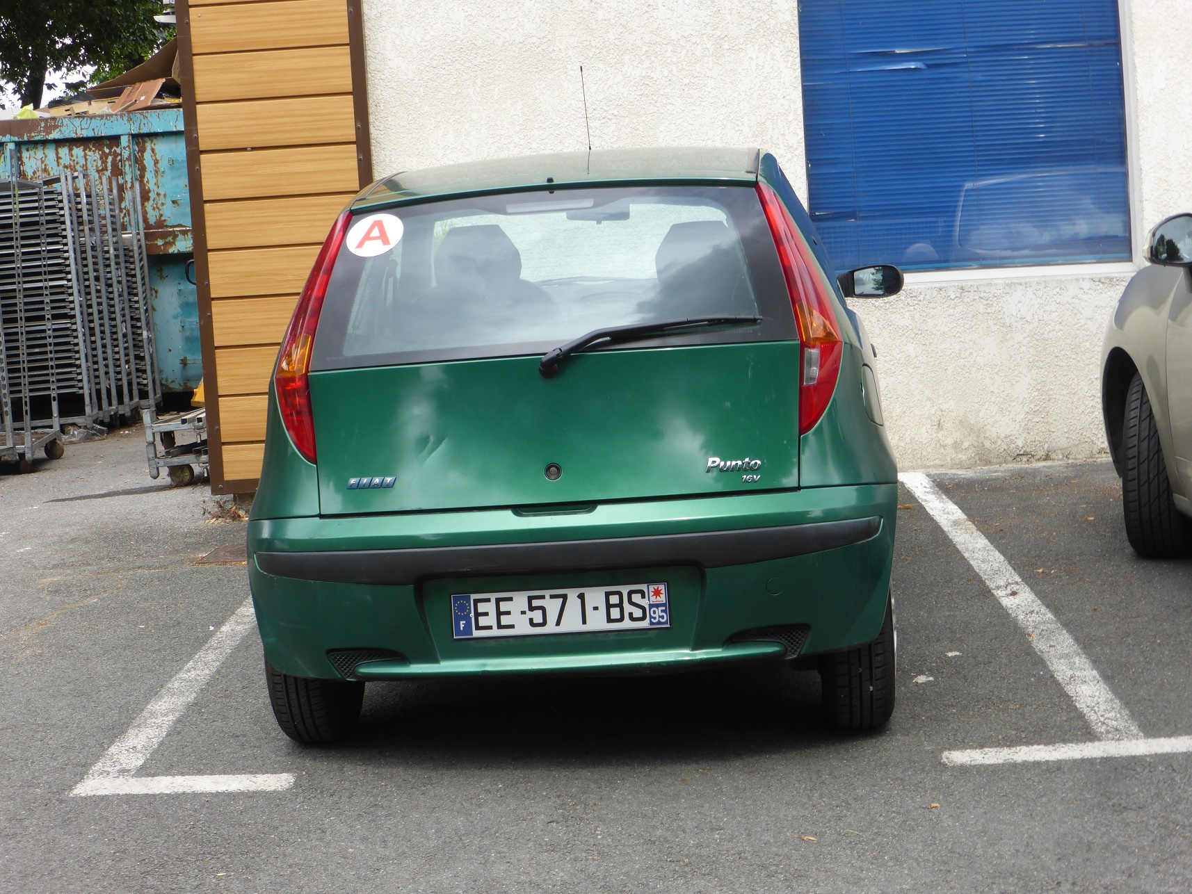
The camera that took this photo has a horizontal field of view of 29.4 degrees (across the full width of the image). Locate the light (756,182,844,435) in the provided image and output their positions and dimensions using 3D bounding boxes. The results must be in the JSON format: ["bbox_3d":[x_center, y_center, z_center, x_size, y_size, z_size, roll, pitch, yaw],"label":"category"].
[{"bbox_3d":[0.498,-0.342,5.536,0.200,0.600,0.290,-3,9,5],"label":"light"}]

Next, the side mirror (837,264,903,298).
[{"bbox_3d":[0.927,-0.559,7.671,0.222,0.115,0.110,-3,9,5],"label":"side mirror"}]

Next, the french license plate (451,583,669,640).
[{"bbox_3d":[-0.084,0.391,5.435,0.520,0.110,0.012,-3,9,5],"label":"french license plate"}]

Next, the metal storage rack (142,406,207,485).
[{"bbox_3d":[-1.859,-0.079,11.176,0.600,0.370,0.750,-3,7,-3],"label":"metal storage rack"}]

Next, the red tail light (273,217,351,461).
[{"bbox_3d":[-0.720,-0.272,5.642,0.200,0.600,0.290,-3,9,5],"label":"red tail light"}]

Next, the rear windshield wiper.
[{"bbox_3d":[0.131,-0.241,5.474,0.545,0.135,0.090,-3,9,5],"label":"rear windshield wiper"}]

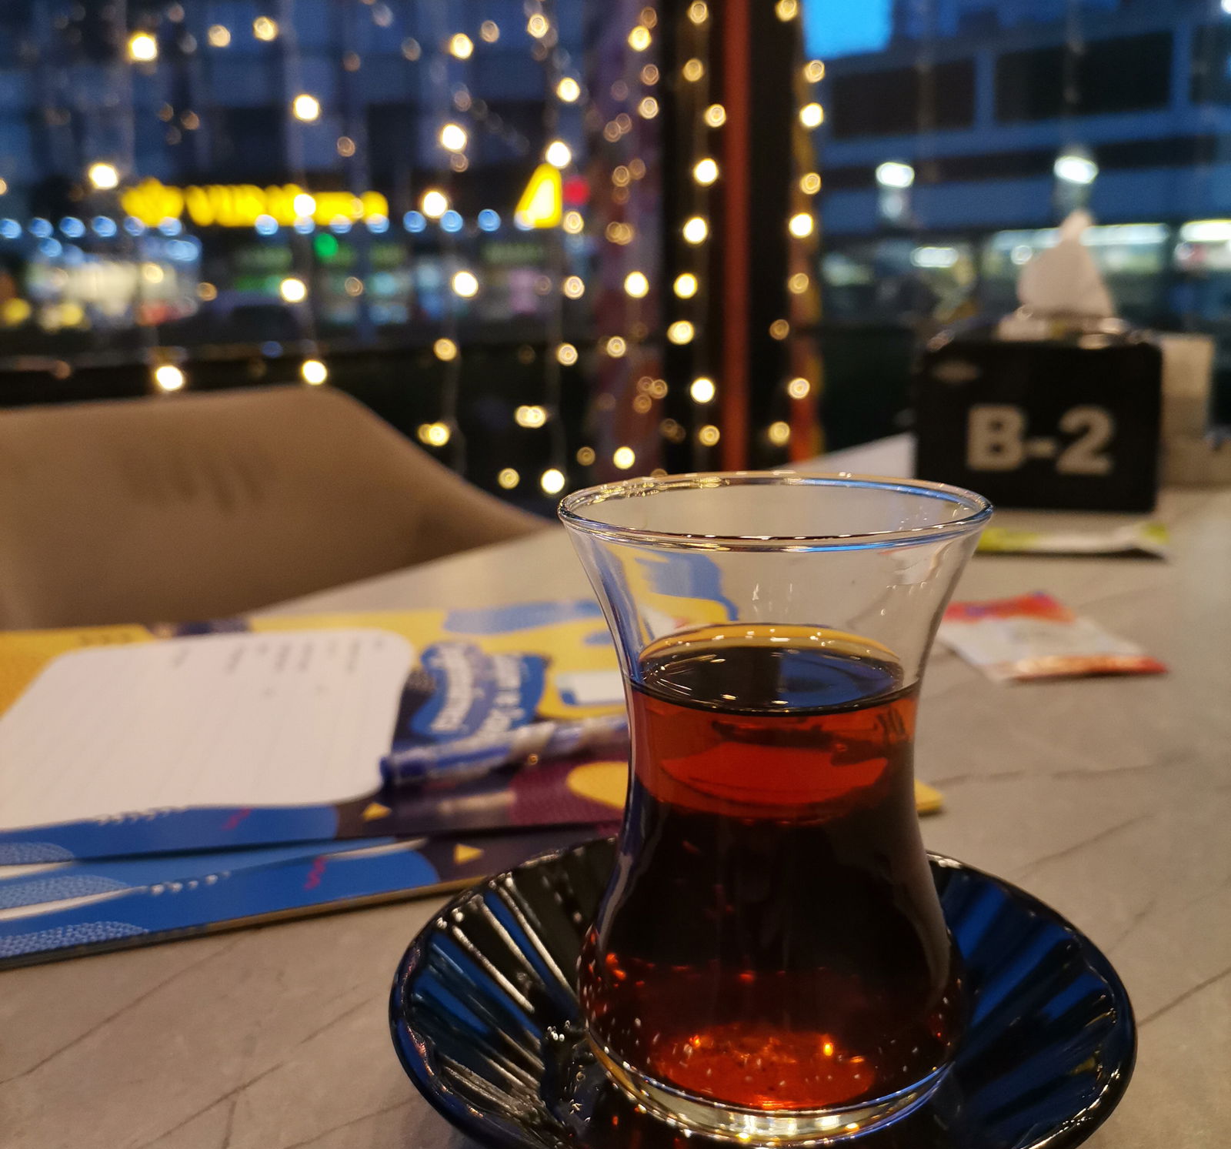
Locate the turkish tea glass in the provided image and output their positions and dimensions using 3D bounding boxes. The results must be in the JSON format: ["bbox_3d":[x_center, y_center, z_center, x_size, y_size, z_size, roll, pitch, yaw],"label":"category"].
[{"bbox_3d":[0.025,0.031,0.186,0.064,0.083,0.064,-1,12,0],"label":"turkish tea glass"}]

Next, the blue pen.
[{"bbox_3d":[0.006,0.041,0.331,0.140,0.011,0.011,-6,13,-23],"label":"blue pen"}]

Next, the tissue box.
[{"bbox_3d":[0.262,-0.099,0.775,0.137,0.100,0.105,2,13,14],"label":"tissue box"}]

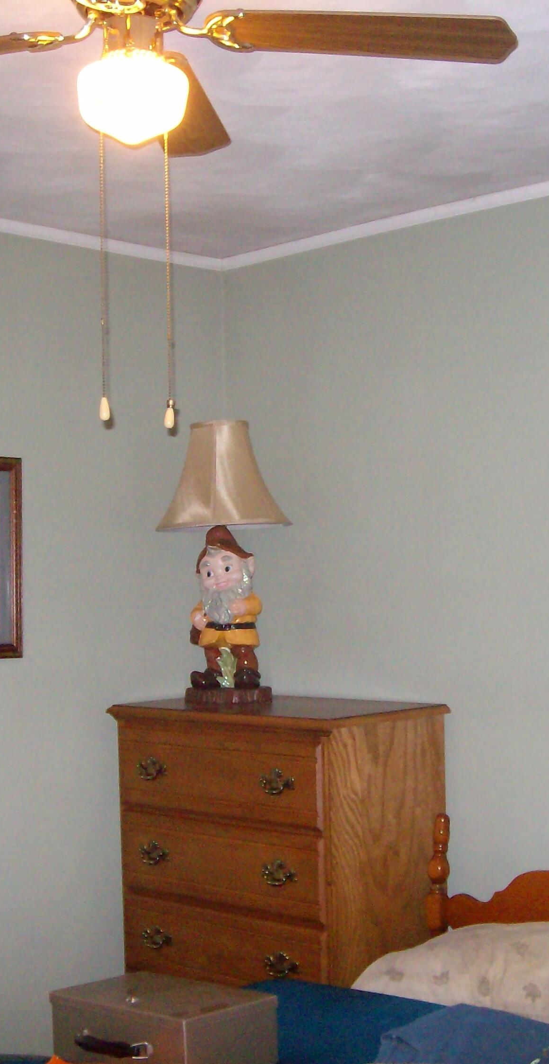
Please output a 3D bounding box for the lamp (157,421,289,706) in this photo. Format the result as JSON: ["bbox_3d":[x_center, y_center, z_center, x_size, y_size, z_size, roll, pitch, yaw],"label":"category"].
[{"bbox_3d":[-0.142,0.087,4.077,0.375,0.810,0.375,-2,-2,13],"label":"lamp"}]

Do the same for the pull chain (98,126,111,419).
[{"bbox_3d":[-0.227,-0.357,1.912,0.015,0.421,0.015,-1,-2,0],"label":"pull chain"}]

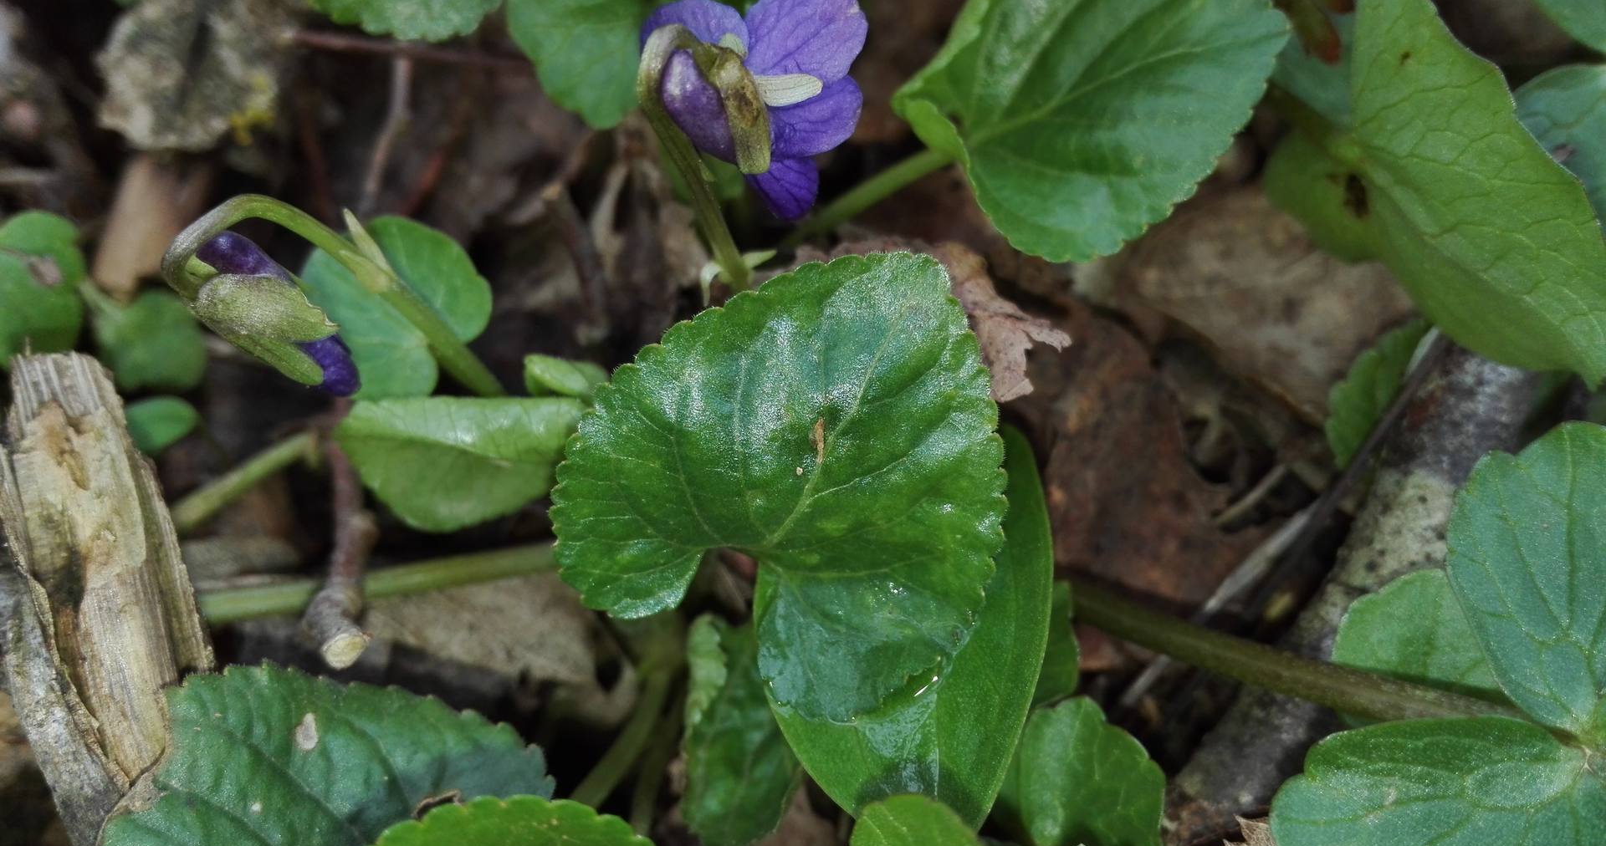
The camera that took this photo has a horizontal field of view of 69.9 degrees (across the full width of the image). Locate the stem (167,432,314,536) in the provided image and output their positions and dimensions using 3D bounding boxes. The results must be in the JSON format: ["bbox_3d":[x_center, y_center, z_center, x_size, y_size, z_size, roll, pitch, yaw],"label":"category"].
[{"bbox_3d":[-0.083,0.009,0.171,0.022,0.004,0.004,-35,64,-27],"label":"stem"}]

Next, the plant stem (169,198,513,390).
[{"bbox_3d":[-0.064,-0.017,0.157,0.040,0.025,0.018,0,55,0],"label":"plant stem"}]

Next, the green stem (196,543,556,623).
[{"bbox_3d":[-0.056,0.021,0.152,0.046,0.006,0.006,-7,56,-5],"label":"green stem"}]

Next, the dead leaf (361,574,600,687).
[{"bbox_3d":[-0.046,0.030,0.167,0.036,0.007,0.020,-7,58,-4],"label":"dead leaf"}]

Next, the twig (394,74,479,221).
[{"bbox_3d":[-0.065,-0.050,0.206,0.003,0.003,0.036,11,60,7],"label":"twig"}]

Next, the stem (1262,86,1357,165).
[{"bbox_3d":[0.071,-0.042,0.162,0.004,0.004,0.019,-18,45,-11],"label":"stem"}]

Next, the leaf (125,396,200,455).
[{"bbox_3d":[-0.100,0.000,0.179,0.011,0.004,0.011,-20,62,-11],"label":"leaf"}]

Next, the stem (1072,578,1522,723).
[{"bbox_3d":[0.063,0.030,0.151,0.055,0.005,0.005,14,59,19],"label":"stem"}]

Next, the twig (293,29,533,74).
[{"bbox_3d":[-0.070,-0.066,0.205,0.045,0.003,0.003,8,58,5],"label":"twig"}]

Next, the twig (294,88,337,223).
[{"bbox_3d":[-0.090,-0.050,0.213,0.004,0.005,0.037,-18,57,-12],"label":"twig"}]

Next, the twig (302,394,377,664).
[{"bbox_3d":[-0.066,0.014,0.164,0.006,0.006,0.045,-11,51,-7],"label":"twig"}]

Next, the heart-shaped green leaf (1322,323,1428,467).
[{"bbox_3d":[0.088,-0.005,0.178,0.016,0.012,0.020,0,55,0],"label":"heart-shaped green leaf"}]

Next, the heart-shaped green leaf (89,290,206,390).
[{"bbox_3d":[-0.101,-0.013,0.181,0.022,0.005,0.018,36,68,17],"label":"heart-shaped green leaf"}]

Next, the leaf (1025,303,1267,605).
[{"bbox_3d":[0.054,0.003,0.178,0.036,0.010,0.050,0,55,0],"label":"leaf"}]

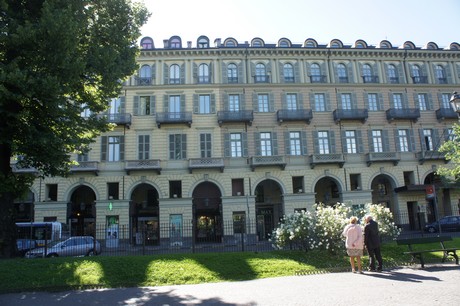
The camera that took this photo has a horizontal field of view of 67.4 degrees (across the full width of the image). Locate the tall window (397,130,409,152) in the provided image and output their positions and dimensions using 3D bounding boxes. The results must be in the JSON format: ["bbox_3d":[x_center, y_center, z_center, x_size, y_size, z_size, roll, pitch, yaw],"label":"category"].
[{"bbox_3d":[17.139,-1.137,34.352,1.164,2.238,0.250,-2,-12,-5],"label":"tall window"}]

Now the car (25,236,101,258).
[{"bbox_3d":[-10.678,6.178,22.329,1.720,1.470,4.150,-12,-15,38],"label":"car"}]

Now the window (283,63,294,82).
[{"bbox_3d":[6.340,-8.542,36.806,1.100,2.200,0.250,-2,-12,-4],"label":"window"}]

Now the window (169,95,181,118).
[{"bbox_3d":[-5.723,-4.740,36.032,1.170,2.650,0.220,-2,-12,-4],"label":"window"}]

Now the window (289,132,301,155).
[{"bbox_3d":[6.757,-0.946,35.249,1.100,2.480,0.250,-2,-12,-4],"label":"window"}]

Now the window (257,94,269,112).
[{"bbox_3d":[3.515,-5.312,37.012,1.140,2.070,0.250,-2,-11,-5],"label":"window"}]

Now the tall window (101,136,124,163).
[{"bbox_3d":[-10.808,-0.297,31.879,2.157,2.454,0.250,-2,-12,-5],"label":"tall window"}]

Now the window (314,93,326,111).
[{"bbox_3d":[9.582,-5.329,36.467,1.130,2.019,0.250,-2,-11,-5],"label":"window"}]

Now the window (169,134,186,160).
[{"bbox_3d":[-5.661,-0.593,37.171,1.850,2.800,0.250,-2,-13,-5],"label":"window"}]

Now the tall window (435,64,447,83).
[{"bbox_3d":[23.314,-8.695,38.223,1.130,2.306,0.250,-2,-11,-5],"label":"tall window"}]

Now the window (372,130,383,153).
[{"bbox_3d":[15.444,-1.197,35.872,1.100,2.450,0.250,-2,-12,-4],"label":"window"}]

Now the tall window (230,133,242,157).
[{"bbox_3d":[0.674,-0.768,34.813,1.100,2.500,0.250,-2,-12,-4],"label":"tall window"}]

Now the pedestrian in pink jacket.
[{"bbox_3d":[3.602,2.659,9.973,0.550,1.580,0.380,-5,-11,11],"label":"pedestrian in pink jacket"}]

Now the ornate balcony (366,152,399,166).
[{"bbox_3d":[16.096,0.708,36.195,3.100,1.280,0.950,-2,-11,-5],"label":"ornate balcony"}]

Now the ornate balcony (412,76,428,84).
[{"bbox_3d":[23.056,-8.775,41.719,1.950,1.020,0.500,-2,-13,-5],"label":"ornate balcony"}]

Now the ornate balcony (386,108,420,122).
[{"bbox_3d":[18.288,-3.808,36.354,3.300,1.206,0.900,-2,-11,-5],"label":"ornate balcony"}]

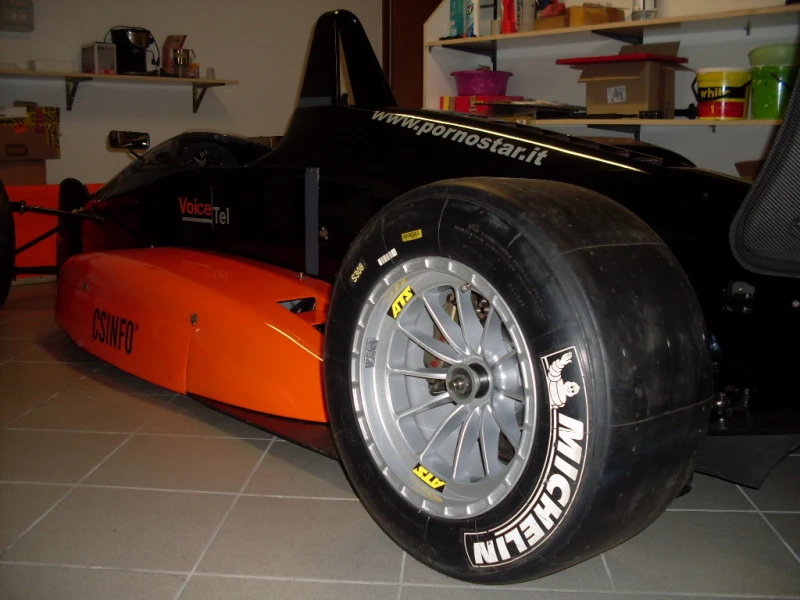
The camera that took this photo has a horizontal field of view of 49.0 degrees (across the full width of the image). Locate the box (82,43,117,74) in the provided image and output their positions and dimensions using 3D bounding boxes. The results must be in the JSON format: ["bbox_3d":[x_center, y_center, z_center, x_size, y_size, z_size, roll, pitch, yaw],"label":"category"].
[{"bbox_3d":[-1.470,-1.179,4.289,0.110,0.156,0.160,-8,13,-41],"label":"box"}]

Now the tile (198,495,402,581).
[{"bbox_3d":[-0.139,0.377,1.402,0.300,0.010,0.300,1,10,3],"label":"tile"}]

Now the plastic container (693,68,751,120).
[{"bbox_3d":[1.273,-0.807,3.473,0.213,0.206,0.213,1,10,0],"label":"plastic container"}]

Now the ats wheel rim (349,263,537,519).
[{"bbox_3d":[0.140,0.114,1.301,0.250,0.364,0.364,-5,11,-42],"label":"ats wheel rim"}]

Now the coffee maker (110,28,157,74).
[{"bbox_3d":[-1.363,-1.247,4.460,0.170,0.235,0.200,-8,13,-41],"label":"coffee maker"}]

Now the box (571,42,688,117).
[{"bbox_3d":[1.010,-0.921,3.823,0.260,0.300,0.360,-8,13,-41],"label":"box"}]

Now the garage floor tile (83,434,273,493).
[{"bbox_3d":[-0.420,0.320,1.714,0.300,0.010,0.300,1,10,3],"label":"garage floor tile"}]

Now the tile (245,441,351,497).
[{"bbox_3d":[-0.121,0.328,1.698,0.300,0.010,0.300,1,10,3],"label":"tile"}]

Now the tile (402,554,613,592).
[{"bbox_3d":[0.161,0.385,1.386,0.300,0.010,0.300,1,10,3],"label":"tile"}]

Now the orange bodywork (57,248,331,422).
[{"bbox_3d":[-0.447,0.043,2.245,0.390,0.280,1.360,-8,13,-41],"label":"orange bodywork"}]

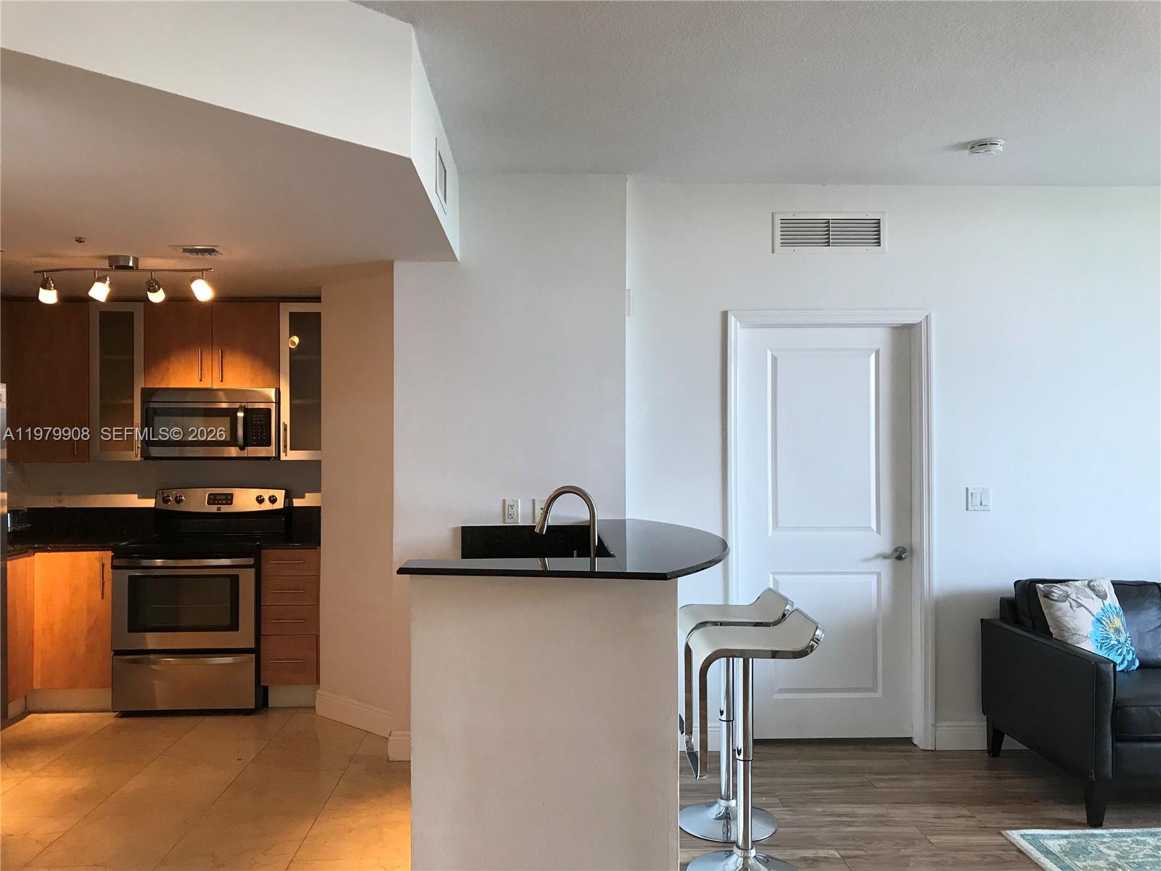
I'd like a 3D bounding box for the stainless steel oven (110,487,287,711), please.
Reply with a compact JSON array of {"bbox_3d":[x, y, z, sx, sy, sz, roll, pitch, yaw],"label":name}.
[{"bbox_3d":[-2.141,0.901,5.367,0.759,1.186,0.715,0,0,-2],"label":"stainless steel oven"}]

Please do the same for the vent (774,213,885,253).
[{"bbox_3d":[1.187,-0.966,4.478,0.543,0.194,0.025,0,0,-2],"label":"vent"}]

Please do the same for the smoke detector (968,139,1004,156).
[{"bbox_3d":[1.690,-1.191,3.910,0.145,0.045,0.145,0,-1,-3],"label":"smoke detector"}]

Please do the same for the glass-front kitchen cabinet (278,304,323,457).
[{"bbox_3d":[-1.577,-0.306,5.551,0.300,0.900,0.330,0,-1,-3],"label":"glass-front kitchen cabinet"}]

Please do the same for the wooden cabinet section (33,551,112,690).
[{"bbox_3d":[-2.759,1.006,5.400,0.440,0.750,0.570,0,0,-3],"label":"wooden cabinet section"}]

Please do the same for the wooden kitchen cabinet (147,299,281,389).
[{"bbox_3d":[-2.121,-0.516,5.558,0.765,0.503,0.330,0,0,-2],"label":"wooden kitchen cabinet"}]

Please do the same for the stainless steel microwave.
[{"bbox_3d":[-2.097,-0.064,5.465,0.758,0.405,0.395,0,0,-2],"label":"stainless steel microwave"}]

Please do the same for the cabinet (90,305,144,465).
[{"bbox_3d":[-2.659,-0.307,5.535,0.307,0.909,0.330,0,0,-2],"label":"cabinet"}]

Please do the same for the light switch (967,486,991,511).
[{"bbox_3d":[1.918,0.306,4.516,0.116,0.115,0.012,0,-1,-3],"label":"light switch"}]

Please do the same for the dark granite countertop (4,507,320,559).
[{"bbox_3d":[-2.500,0.532,5.300,2.140,0.200,0.800,0,-1,-3],"label":"dark granite countertop"}]

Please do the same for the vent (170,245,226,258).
[{"bbox_3d":[-1.670,-0.811,4.185,0.220,0.015,0.270,0,-1,-3],"label":"vent"}]

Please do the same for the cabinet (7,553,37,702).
[{"bbox_3d":[-3.243,1.009,4.900,0.585,0.725,0.340,0,0,-2],"label":"cabinet"}]

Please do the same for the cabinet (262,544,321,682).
[{"bbox_3d":[-1.611,0.997,5.430,0.305,0.748,0.590,0,0,-2],"label":"cabinet"}]

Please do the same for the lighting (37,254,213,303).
[{"bbox_3d":[-2.100,-0.714,4.330,0.840,0.200,0.180,0,-1,1],"label":"lighting"}]

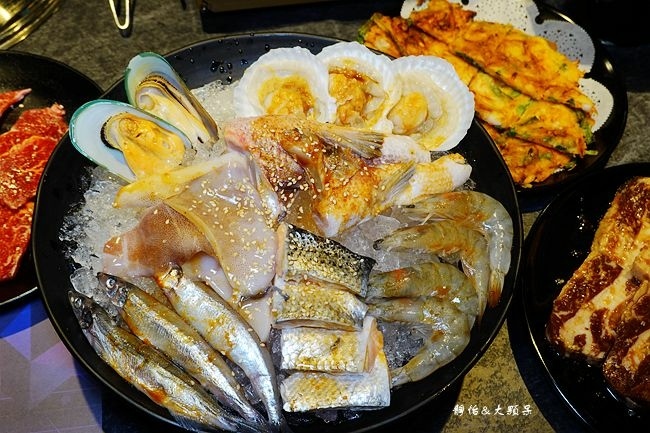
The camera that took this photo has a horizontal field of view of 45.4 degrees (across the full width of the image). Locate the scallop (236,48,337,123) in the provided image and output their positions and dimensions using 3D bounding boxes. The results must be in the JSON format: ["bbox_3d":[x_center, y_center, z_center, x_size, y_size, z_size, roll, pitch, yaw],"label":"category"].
[{"bbox_3d":[-0.034,-0.104,0.644,0.084,0.026,0.083,2,72,-1],"label":"scallop"}]

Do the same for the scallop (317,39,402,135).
[{"bbox_3d":[0.025,-0.107,0.649,0.080,0.026,0.083,11,75,3],"label":"scallop"}]

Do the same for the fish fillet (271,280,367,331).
[{"bbox_3d":[-0.003,0.061,0.541,0.067,0.022,0.040,3,65,-1],"label":"fish fillet"}]

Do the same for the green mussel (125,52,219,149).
[{"bbox_3d":[-0.125,-0.094,0.631,0.045,0.032,0.102,-42,85,-19],"label":"green mussel"}]

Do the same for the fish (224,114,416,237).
[{"bbox_3d":[-0.003,-0.030,0.589,0.146,0.040,0.100,-3,62,-4],"label":"fish"}]

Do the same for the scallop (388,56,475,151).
[{"bbox_3d":[0.087,-0.092,0.640,0.080,0.025,0.080,-42,72,-4],"label":"scallop"}]

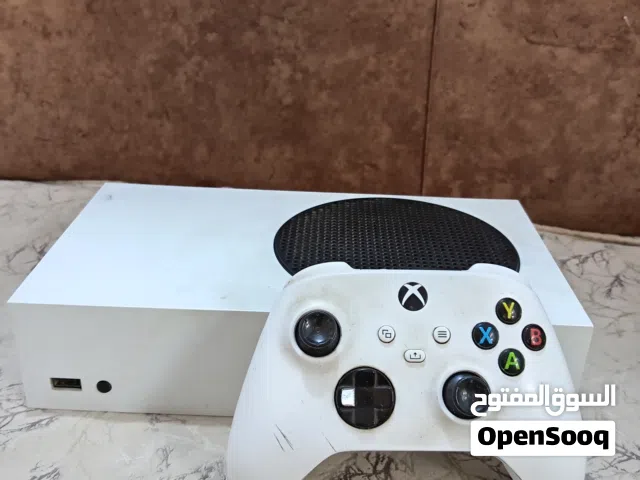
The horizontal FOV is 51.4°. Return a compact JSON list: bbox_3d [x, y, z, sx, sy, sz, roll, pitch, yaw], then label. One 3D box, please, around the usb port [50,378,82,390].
[{"bbox_3d":[-0.127,0.071,0.337,0.015,0.007,0.006,2,27,0],"label":"usb port"}]

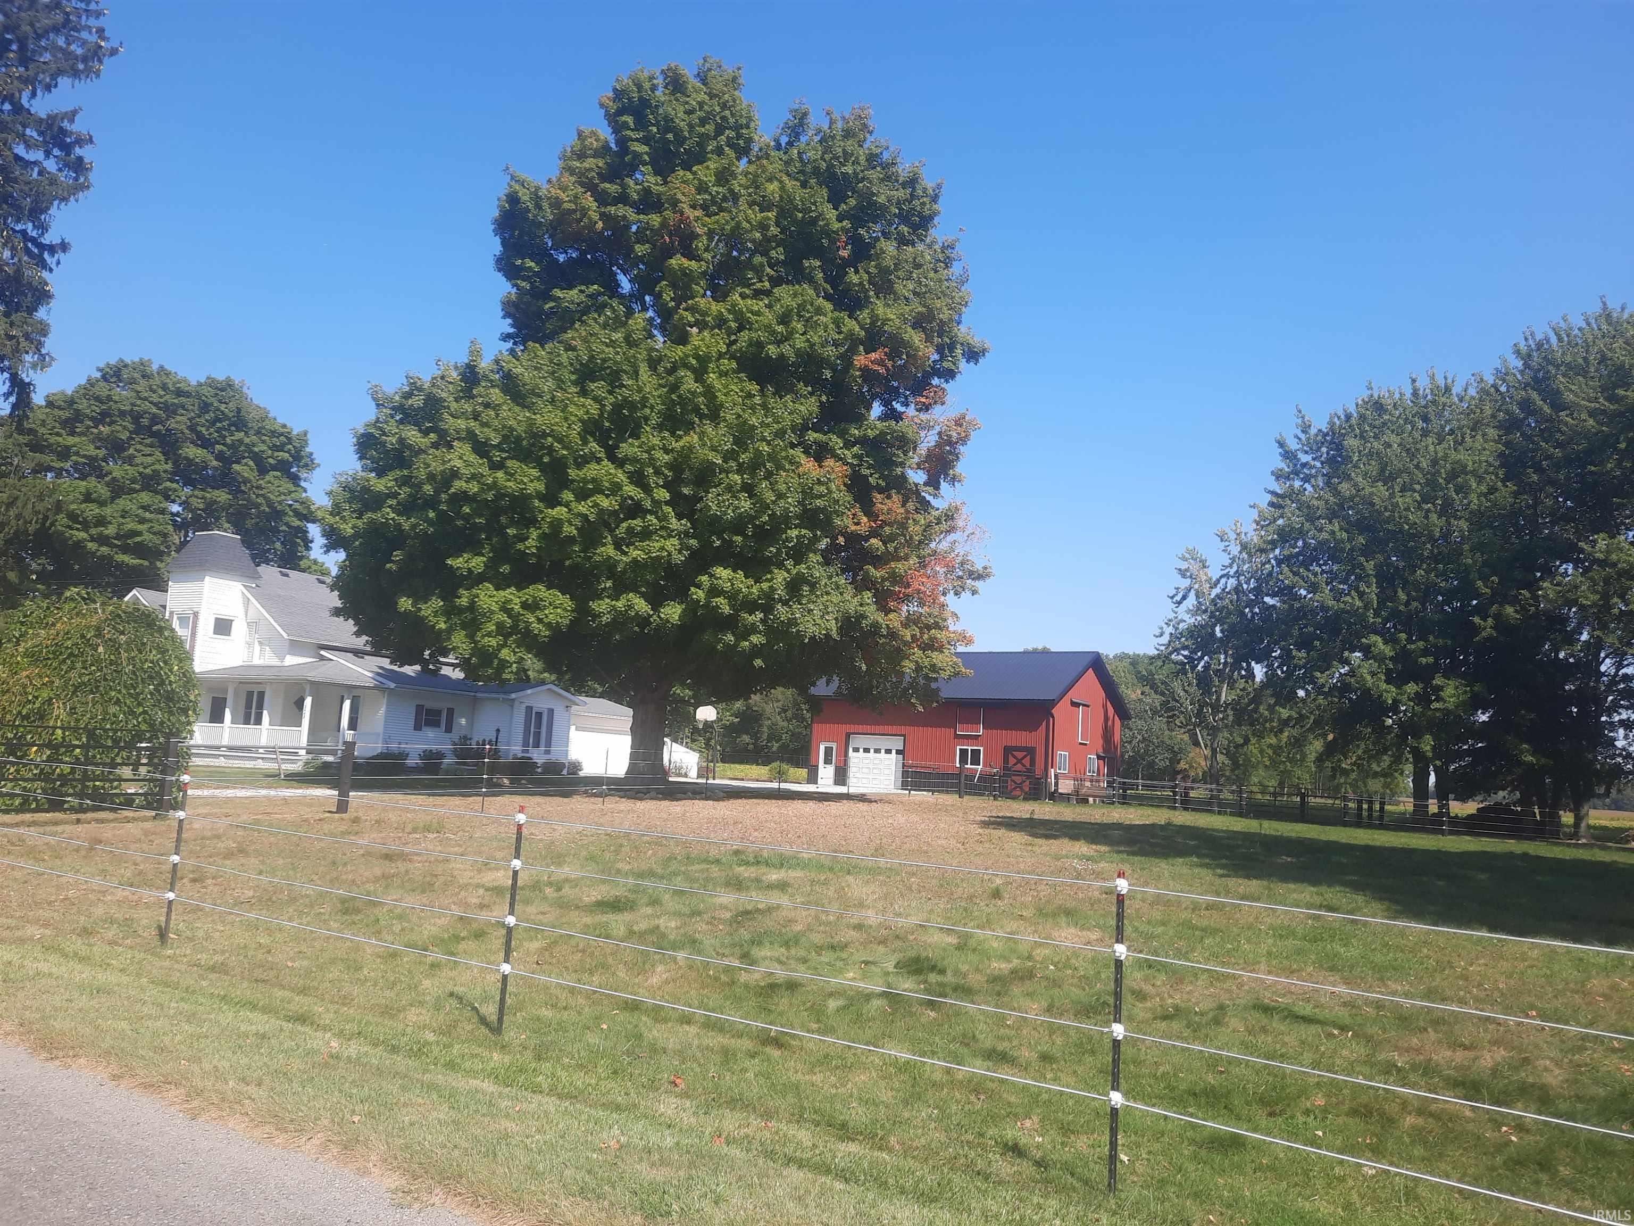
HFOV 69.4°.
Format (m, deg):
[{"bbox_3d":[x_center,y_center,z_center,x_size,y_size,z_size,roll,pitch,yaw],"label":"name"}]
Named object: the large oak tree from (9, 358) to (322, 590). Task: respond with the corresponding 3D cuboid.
[{"bbox_3d":[-35.758,-3.563,67.429,16.500,22.220,16.500,-2,-9,33],"label":"large oak tree"}]

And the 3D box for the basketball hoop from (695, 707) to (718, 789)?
[{"bbox_3d":[-5.211,6.220,56.652,1.150,3.619,1.500,-2,-9,33],"label":"basketball hoop"}]

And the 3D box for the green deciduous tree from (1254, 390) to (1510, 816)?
[{"bbox_3d":[26.002,-0.780,54.326,10.800,20.618,10.800,-2,-9,33],"label":"green deciduous tree"}]

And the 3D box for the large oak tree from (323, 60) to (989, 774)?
[{"bbox_3d":[-4.267,-6.339,37.523,19.500,23.670,19.500,-2,-9,33],"label":"large oak tree"}]

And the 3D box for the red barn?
[{"bbox_3d":[7.915,5.658,60.975,13.250,7.262,10.635,-2,-9,33],"label":"red barn"}]

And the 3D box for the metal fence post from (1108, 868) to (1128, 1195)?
[{"bbox_3d":[1.259,1.744,4.940,0.050,1.300,0.050,-2,-9,33],"label":"metal fence post"}]

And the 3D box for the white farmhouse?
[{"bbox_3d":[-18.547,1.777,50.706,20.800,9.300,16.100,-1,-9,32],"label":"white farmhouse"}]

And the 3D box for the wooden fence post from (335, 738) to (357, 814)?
[{"bbox_3d":[-7.994,2.776,20.082,0.180,1.267,0.180,-2,-9,33],"label":"wooden fence post"}]

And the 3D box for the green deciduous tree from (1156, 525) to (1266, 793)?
[{"bbox_3d":[25.191,3.222,75.142,7.000,17.760,7.000,-2,-9,33],"label":"green deciduous tree"}]

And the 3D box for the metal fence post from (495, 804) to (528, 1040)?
[{"bbox_3d":[-1.802,1.804,6.950,0.050,1.300,0.050,-1,-9,33],"label":"metal fence post"}]

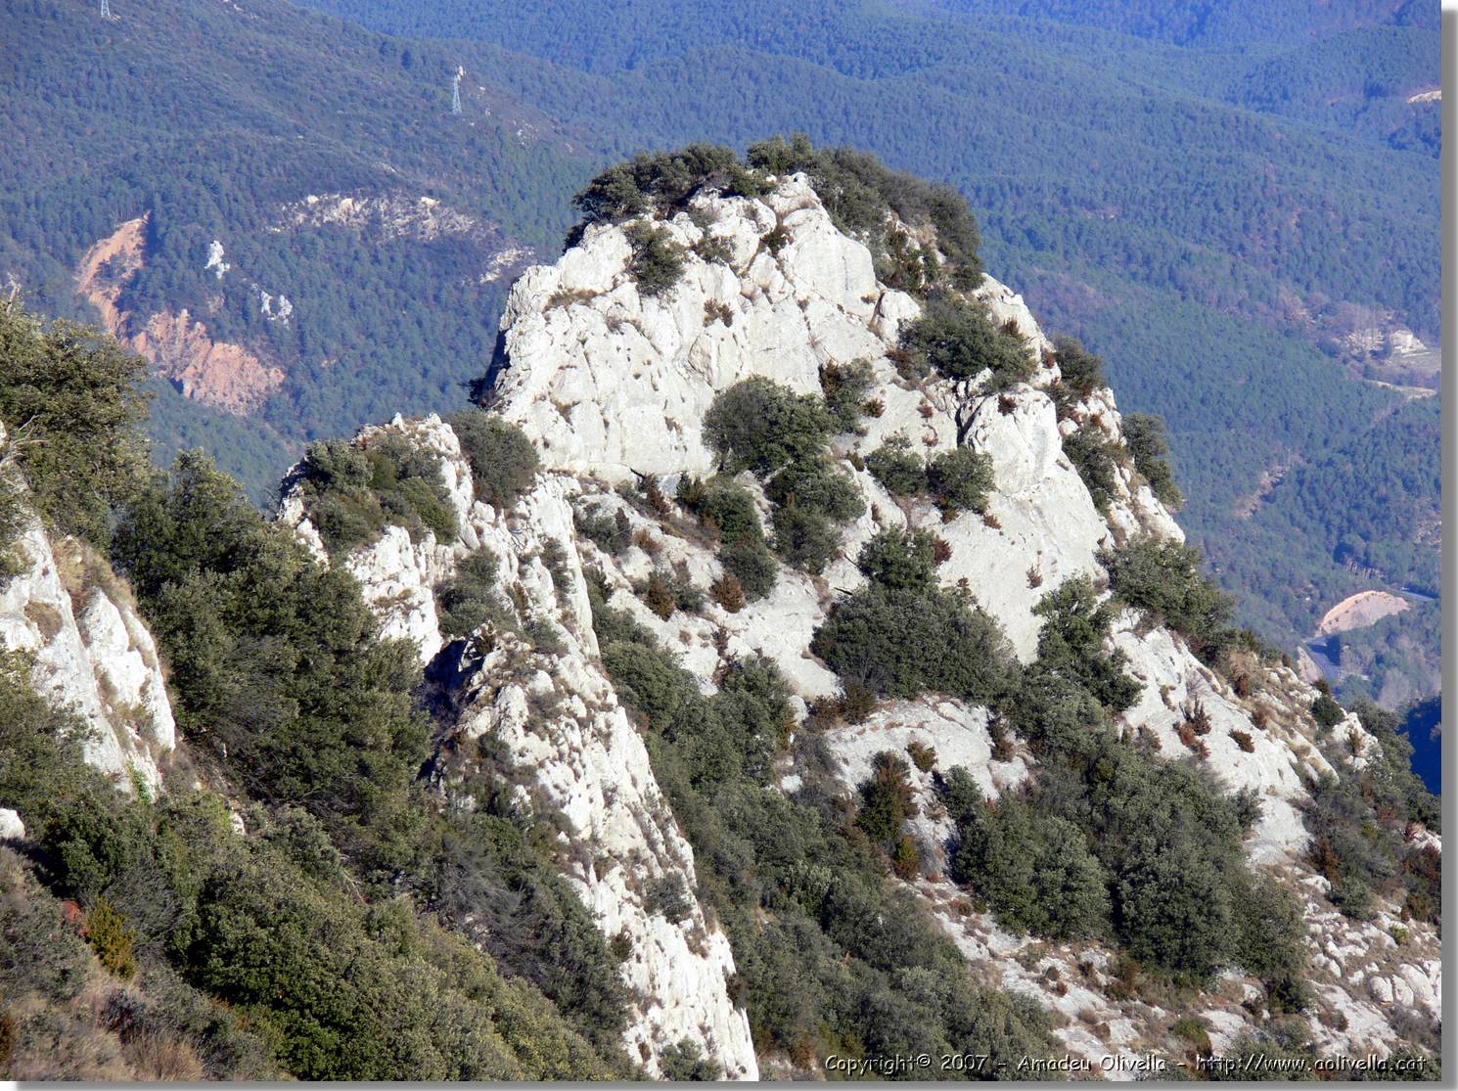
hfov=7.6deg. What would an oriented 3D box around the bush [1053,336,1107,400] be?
[{"bbox_3d":[7.121,-3.597,223.200,1.093,1.222,1.038,0,12,0],"label":"bush"}]

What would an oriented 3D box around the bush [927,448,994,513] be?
[{"bbox_3d":[4.543,-1.280,216.690,1.332,1.200,1.265,0,12,0],"label":"bush"}]

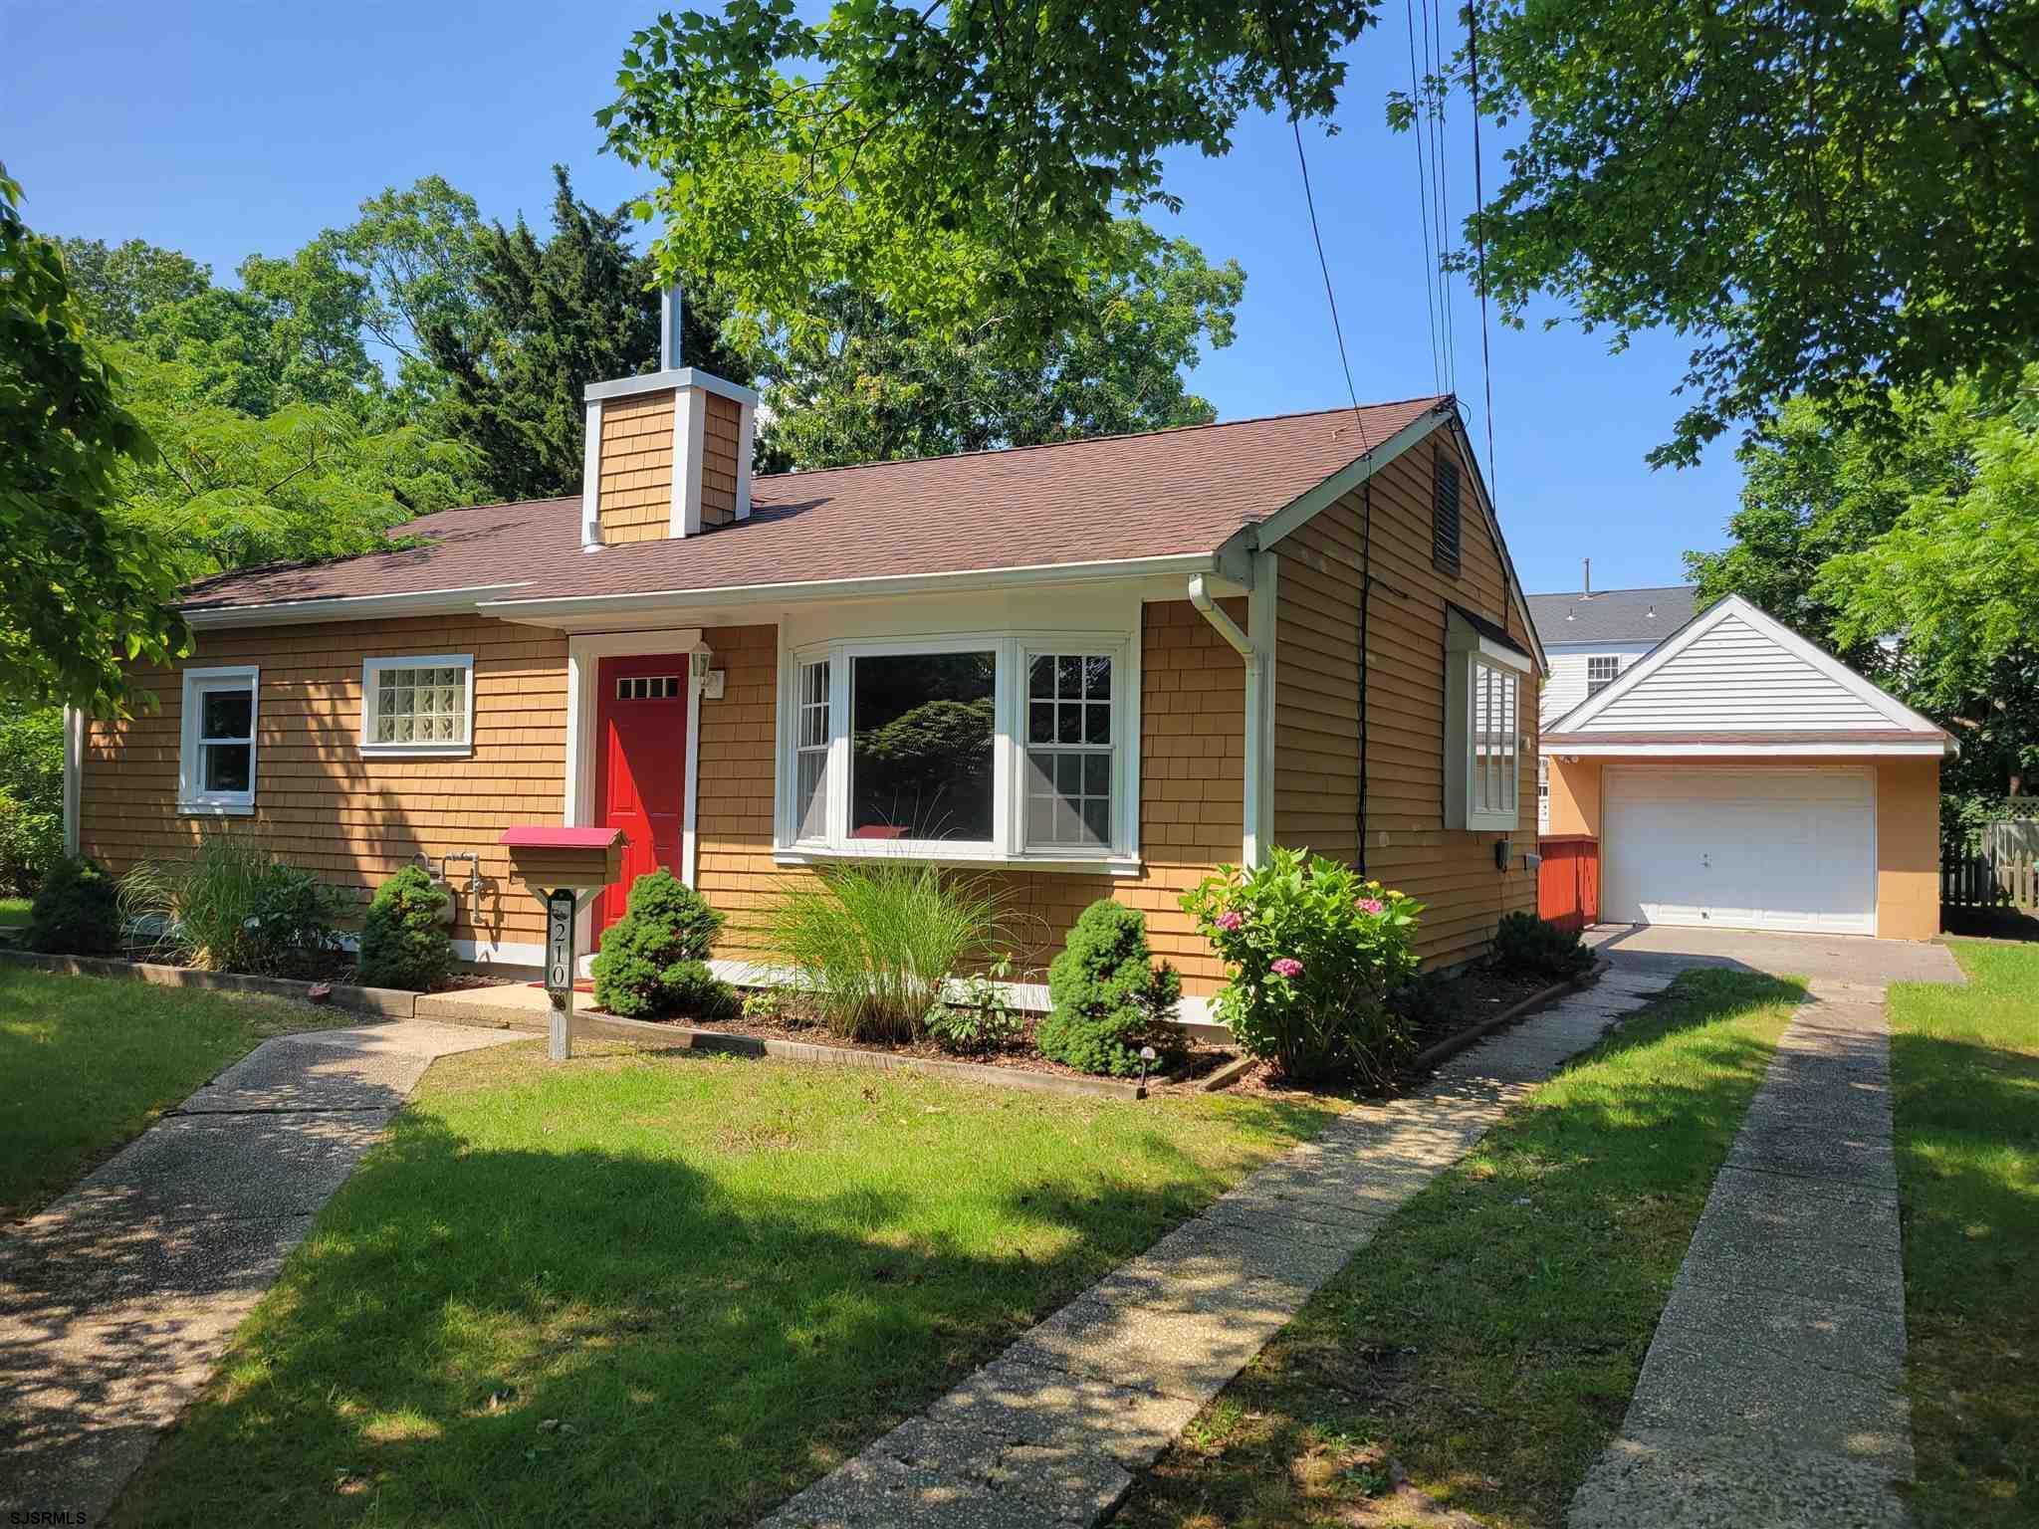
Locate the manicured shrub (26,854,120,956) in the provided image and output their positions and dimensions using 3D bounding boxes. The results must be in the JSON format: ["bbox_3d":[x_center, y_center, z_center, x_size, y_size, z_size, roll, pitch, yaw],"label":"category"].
[{"bbox_3d":[-7.600,1.088,12.300,0.760,0.840,0.760,0,-2,29],"label":"manicured shrub"}]

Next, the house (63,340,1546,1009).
[{"bbox_3d":[-1.869,-0.661,13.794,11.350,4.670,8.550,0,-2,29],"label":"house"}]

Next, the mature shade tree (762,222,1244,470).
[{"bbox_3d":[-0.295,-3.751,27.000,8.800,11.800,8.600,0,-2,29],"label":"mature shade tree"}]

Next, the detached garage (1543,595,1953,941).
[{"bbox_3d":[10.441,0.078,21.897,4.840,4.220,6.600,0,-2,29],"label":"detached garage"}]

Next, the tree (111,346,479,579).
[{"bbox_3d":[-9.081,-1.658,19.000,6.200,6.900,6.200,0,-2,29],"label":"tree"}]

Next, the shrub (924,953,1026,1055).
[{"bbox_3d":[-0.227,1.219,7.950,0.530,0.520,0.500,0,-2,29],"label":"shrub"}]

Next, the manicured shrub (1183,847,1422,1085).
[{"bbox_3d":[1.366,0.959,7.400,1.150,1.150,1.100,0,-2,29],"label":"manicured shrub"}]

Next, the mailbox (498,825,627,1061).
[{"bbox_3d":[-2.314,0.886,7.750,0.640,1.200,0.250,1,-2,12],"label":"mailbox"}]

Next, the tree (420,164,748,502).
[{"bbox_3d":[-7.397,-4.057,26.000,5.800,12.100,5.800,0,-2,29],"label":"tree"}]

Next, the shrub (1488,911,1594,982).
[{"bbox_3d":[4.275,1.434,12.550,0.860,0.600,0.800,0,-2,29],"label":"shrub"}]

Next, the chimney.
[{"bbox_3d":[-2.627,-2.585,11.428,1.050,2.100,0.780,0,-2,29],"label":"chimney"}]

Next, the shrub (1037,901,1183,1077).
[{"bbox_3d":[0.444,1.058,7.550,0.700,0.860,0.700,1,-2,0],"label":"shrub"}]

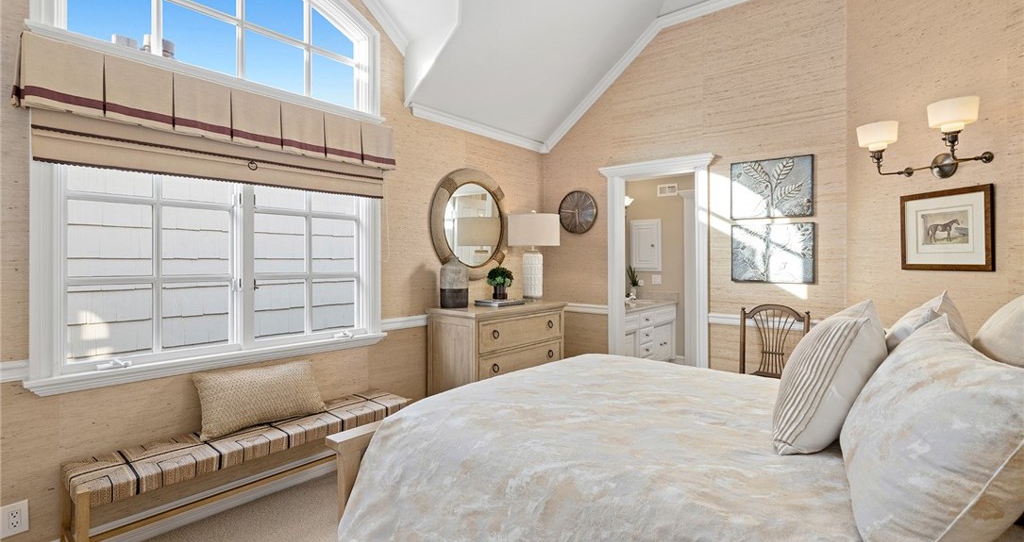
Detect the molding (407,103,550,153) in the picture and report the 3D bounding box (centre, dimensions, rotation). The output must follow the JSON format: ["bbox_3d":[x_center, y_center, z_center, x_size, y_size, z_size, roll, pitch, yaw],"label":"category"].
[{"bbox_3d":[-0.194,-1.161,3.795,0.060,0.075,1.550,0,1,41],"label":"molding"}]

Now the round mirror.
[{"bbox_3d":[-0.322,-0.368,3.663,0.050,0.890,0.880,0,1,41],"label":"round mirror"}]

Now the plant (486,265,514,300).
[{"bbox_3d":[-0.095,0.100,3.698,0.215,0.270,0.215,0,1,0],"label":"plant"}]

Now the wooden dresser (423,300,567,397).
[{"bbox_3d":[-0.083,0.748,3.541,0.530,0.955,1.060,0,1,41],"label":"wooden dresser"}]

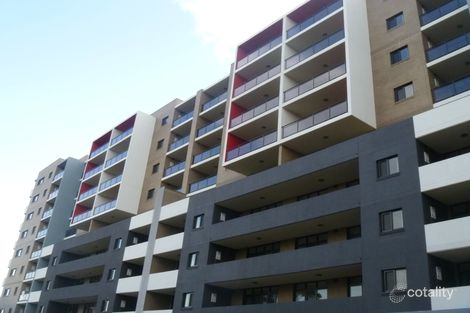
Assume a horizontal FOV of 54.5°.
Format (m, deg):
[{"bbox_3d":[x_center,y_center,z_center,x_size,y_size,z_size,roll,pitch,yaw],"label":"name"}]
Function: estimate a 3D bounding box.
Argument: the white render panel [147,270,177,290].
[{"bbox_3d":[-5.728,9.912,36.535,0.200,1.282,4.186,25,-32,-35],"label":"white render panel"}]

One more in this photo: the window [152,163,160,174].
[{"bbox_3d":[-8.628,1.411,50.175,0.150,1.000,1.260,25,-32,-35],"label":"window"}]

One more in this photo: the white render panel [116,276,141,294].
[{"bbox_3d":[-9.202,11.324,40.109,0.200,1.250,4.100,25,-32,-35],"label":"white render panel"}]

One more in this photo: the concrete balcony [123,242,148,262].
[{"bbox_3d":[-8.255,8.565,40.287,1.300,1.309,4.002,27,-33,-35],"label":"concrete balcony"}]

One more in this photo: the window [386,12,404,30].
[{"bbox_3d":[10.728,-9.005,30.446,0.120,0.954,1.248,27,-33,-35],"label":"window"}]

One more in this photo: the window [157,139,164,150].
[{"bbox_3d":[-8.324,-1.290,51.424,0.150,0.980,1.190,25,-32,-35],"label":"window"}]

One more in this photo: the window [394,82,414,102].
[{"bbox_3d":[10.705,-4.006,28.849,0.150,1.060,1.280,25,-32,-35],"label":"window"}]

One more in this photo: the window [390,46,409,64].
[{"bbox_3d":[10.914,-6.651,30.184,0.150,1.000,1.270,25,-32,-35],"label":"window"}]

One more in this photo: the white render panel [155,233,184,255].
[{"bbox_3d":[-5.263,7.006,36.465,0.200,1.309,4.003,27,-33,-35],"label":"white render panel"}]

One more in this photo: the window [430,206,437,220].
[{"bbox_3d":[9.841,2.797,22.772,0.530,0.620,0.120,25,-32,-35],"label":"window"}]

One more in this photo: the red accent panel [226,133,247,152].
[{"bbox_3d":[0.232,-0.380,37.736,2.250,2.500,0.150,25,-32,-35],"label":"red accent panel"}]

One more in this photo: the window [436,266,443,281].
[{"bbox_3d":[9.509,5.472,21.384,0.530,0.620,0.120,25,-32,-35],"label":"window"}]

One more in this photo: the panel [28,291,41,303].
[{"bbox_3d":[-24.330,17.206,55.803,0.200,1.170,3.550,25,-32,-35],"label":"panel"}]

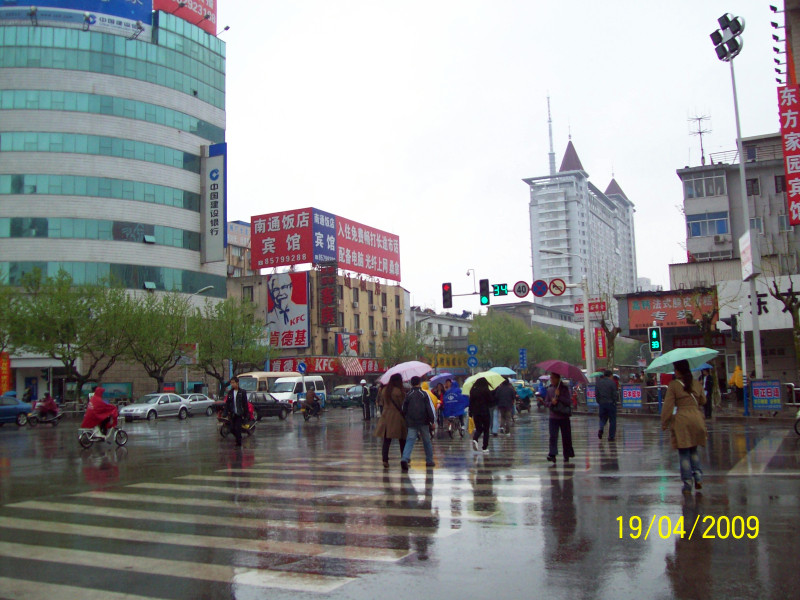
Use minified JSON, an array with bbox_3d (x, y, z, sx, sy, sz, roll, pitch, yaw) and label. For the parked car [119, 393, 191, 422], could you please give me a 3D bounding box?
[{"bbox_3d":[-12.964,5.699,44.381,1.740,1.450,4.400,-4,-7,24],"label":"parked car"}]

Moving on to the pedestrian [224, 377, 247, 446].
[{"bbox_3d":[-4.166,2.841,21.200,0.520,1.730,0.380,-2,-6,7],"label":"pedestrian"}]

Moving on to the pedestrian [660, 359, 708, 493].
[{"bbox_3d":[3.693,1.636,10.800,0.550,1.660,0.430,-3,-6,16],"label":"pedestrian"}]

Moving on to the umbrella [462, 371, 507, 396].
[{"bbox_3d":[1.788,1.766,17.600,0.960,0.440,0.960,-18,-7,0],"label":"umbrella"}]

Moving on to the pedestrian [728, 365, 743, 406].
[{"bbox_3d":[15.250,3.881,37.762,0.520,1.740,0.420,2,-7,-30],"label":"pedestrian"}]

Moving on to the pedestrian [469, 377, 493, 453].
[{"bbox_3d":[1.760,2.503,18.202,0.520,1.670,0.460,-4,-6,19],"label":"pedestrian"}]

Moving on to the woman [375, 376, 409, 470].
[{"bbox_3d":[-0.161,2.151,14.854,0.580,1.650,0.450,-3,-6,14],"label":"woman"}]

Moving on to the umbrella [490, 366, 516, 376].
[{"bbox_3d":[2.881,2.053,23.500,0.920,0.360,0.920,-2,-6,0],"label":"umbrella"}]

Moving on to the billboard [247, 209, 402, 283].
[{"bbox_3d":[-8.265,-5.816,101.186,7.963,6.086,21.968,-4,-6,25],"label":"billboard"}]

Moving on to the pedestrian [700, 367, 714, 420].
[{"bbox_3d":[10.348,3.088,28.002,0.420,1.710,0.500,3,-7,-37],"label":"pedestrian"}]

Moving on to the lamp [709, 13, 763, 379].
[{"bbox_3d":[13.661,-3.741,33.633,1.100,16.160,1.500,1,-6,-26],"label":"lamp"}]

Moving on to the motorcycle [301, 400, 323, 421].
[{"bbox_3d":[-4.031,5.043,38.516,0.680,1.050,1.850,-4,-7,26],"label":"motorcycle"}]

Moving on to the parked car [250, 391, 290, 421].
[{"bbox_3d":[-7.024,5.212,41.316,1.700,1.420,4.500,-4,-6,25],"label":"parked car"}]

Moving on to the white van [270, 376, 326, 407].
[{"bbox_3d":[-6.455,6.010,52.677,1.760,2.200,4.900,-3,-6,18],"label":"white van"}]

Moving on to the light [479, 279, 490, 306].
[{"bbox_3d":[4.209,-0.357,41.200,0.420,1.250,0.300,-4,-6,23],"label":"light"}]

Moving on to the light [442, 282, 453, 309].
[{"bbox_3d":[2.409,-0.203,42.200,0.420,1.250,0.300,-4,-6,23],"label":"light"}]

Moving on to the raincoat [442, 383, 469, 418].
[{"bbox_3d":[1.528,2.780,22.900,0.720,1.000,0.700,-4,-6,21],"label":"raincoat"}]

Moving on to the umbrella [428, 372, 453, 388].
[{"bbox_3d":[1.446,2.738,28.300,0.950,0.420,0.950,-6,-14,0],"label":"umbrella"}]

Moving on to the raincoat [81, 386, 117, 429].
[{"bbox_3d":[-8.307,2.972,23.000,0.950,1.140,0.680,3,-7,-37],"label":"raincoat"}]

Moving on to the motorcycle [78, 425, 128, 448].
[{"bbox_3d":[-8.003,3.489,22.528,1.480,0.970,0.580,4,-8,-44],"label":"motorcycle"}]

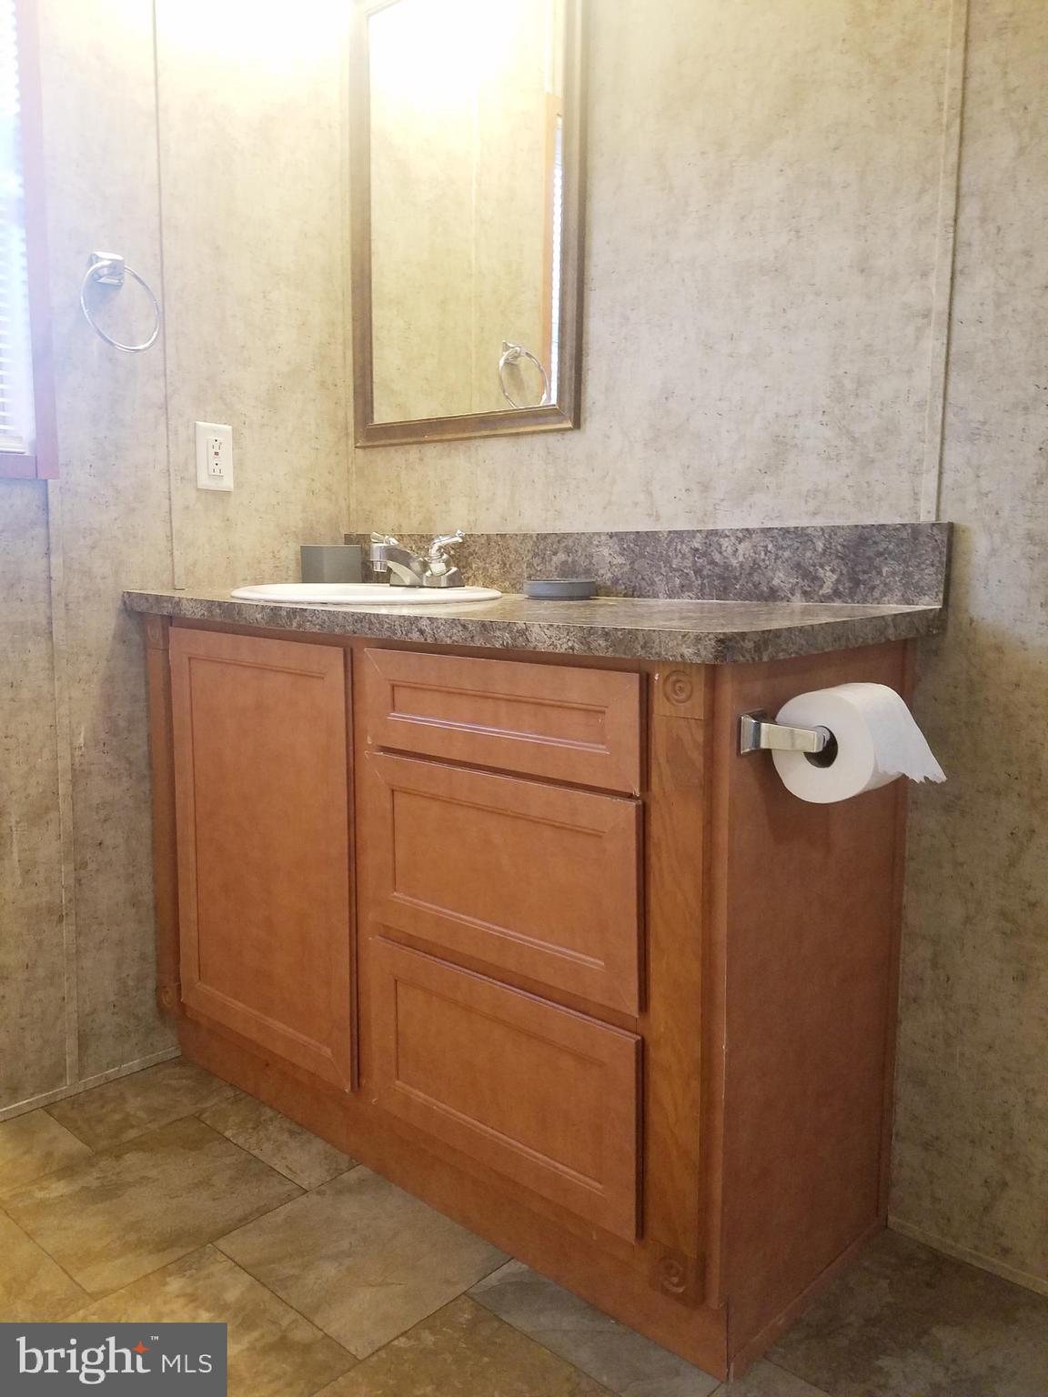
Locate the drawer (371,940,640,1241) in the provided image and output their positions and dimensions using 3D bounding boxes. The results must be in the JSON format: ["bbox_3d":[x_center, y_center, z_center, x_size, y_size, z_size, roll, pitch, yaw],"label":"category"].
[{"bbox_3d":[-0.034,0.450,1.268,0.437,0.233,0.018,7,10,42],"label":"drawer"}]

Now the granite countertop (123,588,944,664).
[{"bbox_3d":[-0.075,-0.123,1.506,1.164,0.039,0.461,7,10,42],"label":"granite countertop"}]

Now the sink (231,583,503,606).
[{"bbox_3d":[-0.254,-0.100,1.682,0.468,0.160,0.393,7,10,42],"label":"sink"}]

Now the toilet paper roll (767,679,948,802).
[{"bbox_3d":[0.332,0.044,1.039,0.132,0.111,0.110,7,10,42],"label":"toilet paper roll"}]

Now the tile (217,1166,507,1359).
[{"bbox_3d":[-0.193,0.714,1.374,0.304,0.010,0.295,7,10,42],"label":"tile"}]

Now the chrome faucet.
[{"bbox_3d":[-0.192,-0.230,1.734,0.214,0.093,0.145,7,10,42],"label":"chrome faucet"}]

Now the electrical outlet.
[{"bbox_3d":[-0.534,-0.419,1.822,0.008,0.113,0.070,7,10,42],"label":"electrical outlet"}]

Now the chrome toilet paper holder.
[{"bbox_3d":[0.301,0.032,1.061,0.089,0.041,0.181,7,10,42],"label":"chrome toilet paper holder"}]

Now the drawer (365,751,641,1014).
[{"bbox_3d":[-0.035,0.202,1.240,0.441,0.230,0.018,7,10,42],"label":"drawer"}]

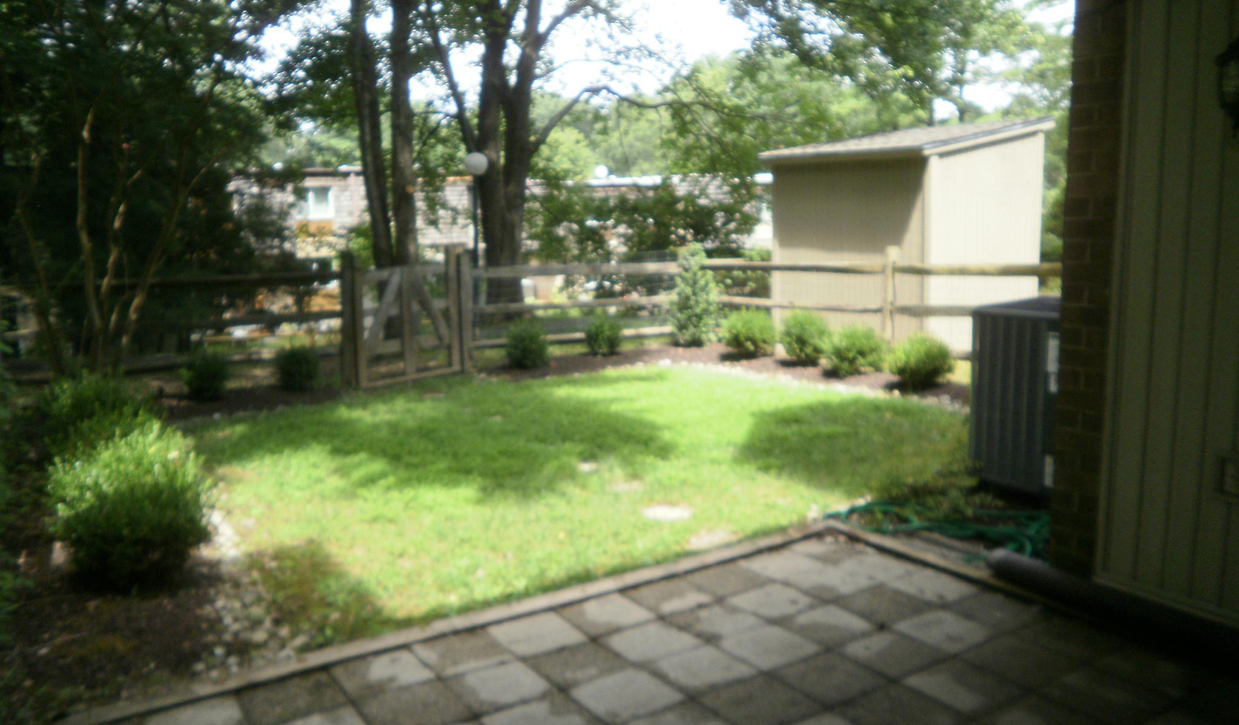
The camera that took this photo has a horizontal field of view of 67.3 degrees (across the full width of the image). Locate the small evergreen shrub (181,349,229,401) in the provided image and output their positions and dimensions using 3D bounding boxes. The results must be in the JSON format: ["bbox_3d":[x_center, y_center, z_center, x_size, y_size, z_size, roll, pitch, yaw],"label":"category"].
[{"bbox_3d":[-4.056,0.118,9.100,0.470,0.490,0.470,-1,7,0],"label":"small evergreen shrub"}]

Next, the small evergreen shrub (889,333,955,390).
[{"bbox_3d":[2.860,-0.023,8.800,0.610,0.530,0.610,-1,7,0],"label":"small evergreen shrub"}]

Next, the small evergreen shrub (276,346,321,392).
[{"bbox_3d":[-3.281,0.064,9.500,0.460,0.460,0.460,-1,7,0],"label":"small evergreen shrub"}]

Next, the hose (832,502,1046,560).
[{"bbox_3d":[1.614,0.783,4.681,1.120,0.100,0.820,1,7,17],"label":"hose"}]

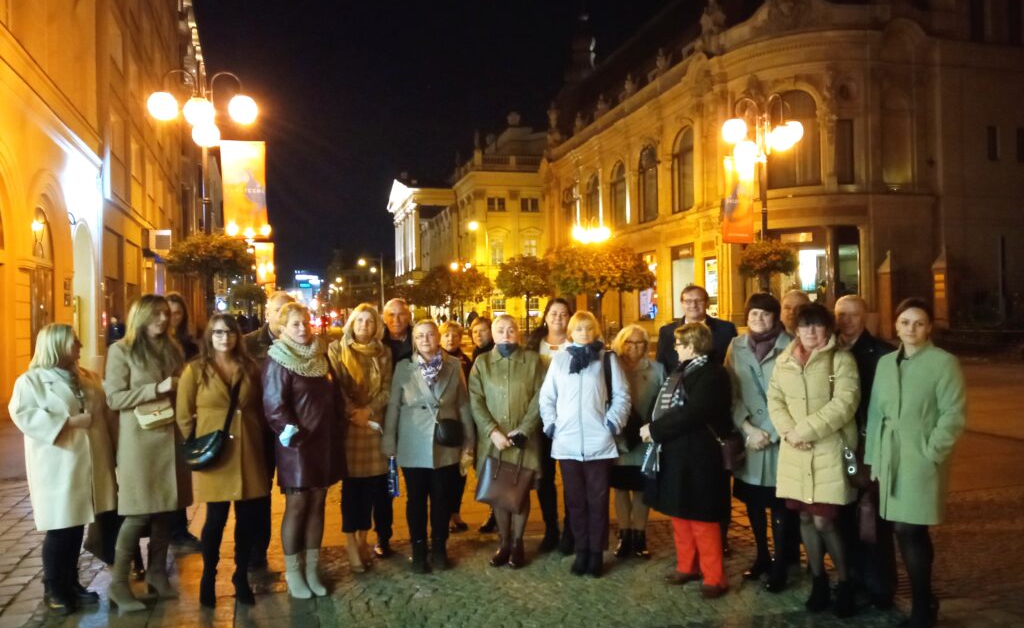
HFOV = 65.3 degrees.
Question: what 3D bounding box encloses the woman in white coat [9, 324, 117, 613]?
[{"bbox_3d":[-2.632,0.878,4.690,0.420,1.630,0.530,-1,0,35],"label":"woman in white coat"}]

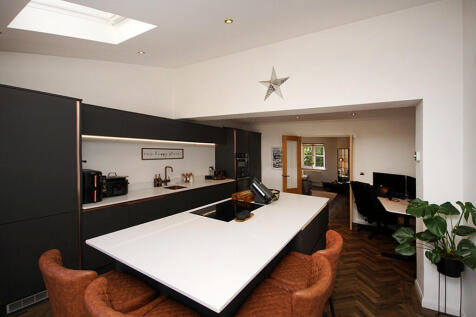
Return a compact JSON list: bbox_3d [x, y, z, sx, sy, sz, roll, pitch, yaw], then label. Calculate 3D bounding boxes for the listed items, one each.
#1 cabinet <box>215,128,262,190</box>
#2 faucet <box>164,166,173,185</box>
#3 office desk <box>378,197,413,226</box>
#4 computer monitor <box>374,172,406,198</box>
[{"bbox_3d":[0.064,0.360,5.575,0.630,2.190,1.250,0,1,35],"label":"cabinet"},{"bbox_3d":[-1.387,0.348,3.970,0.230,0.370,0.120,0,1,35],"label":"faucet"},{"bbox_3d":[2.724,1.086,3.198,0.700,0.720,1.400,0,0,29],"label":"office desk"},{"bbox_3d":[2.790,0.490,3.627,0.160,0.410,0.610,-1,0,-13],"label":"computer monitor"}]

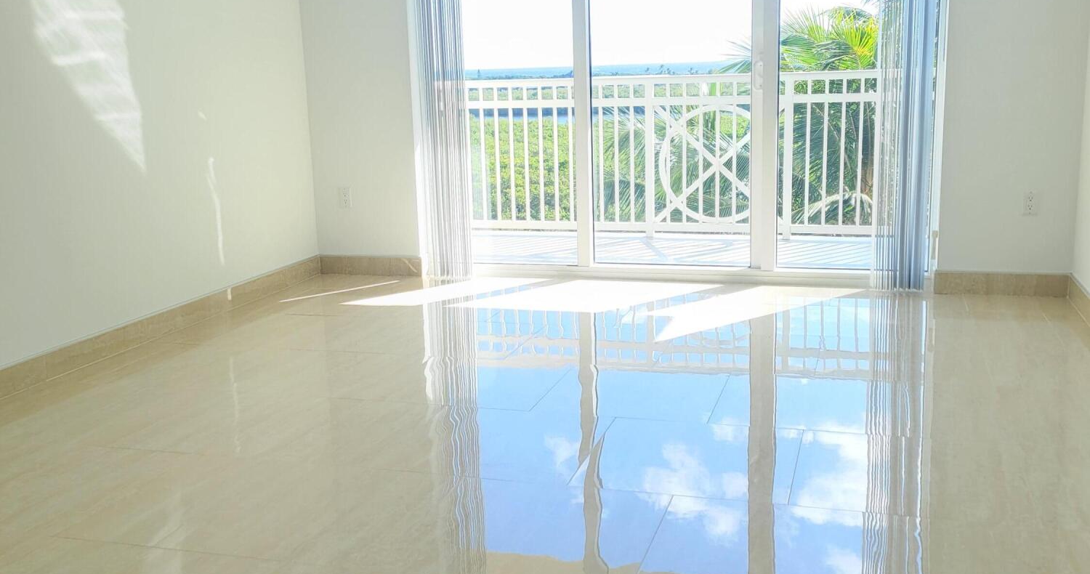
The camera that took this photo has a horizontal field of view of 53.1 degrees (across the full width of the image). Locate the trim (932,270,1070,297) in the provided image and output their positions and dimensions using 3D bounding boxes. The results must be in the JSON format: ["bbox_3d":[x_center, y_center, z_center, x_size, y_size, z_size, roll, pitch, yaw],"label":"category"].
[{"bbox_3d":[2.157,-0.012,5.172,0.588,0.105,0.014,2,12,17],"label":"trim"}]

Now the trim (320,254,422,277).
[{"bbox_3d":[-0.978,-0.116,6.129,0.626,0.105,0.014,2,12,17],"label":"trim"}]

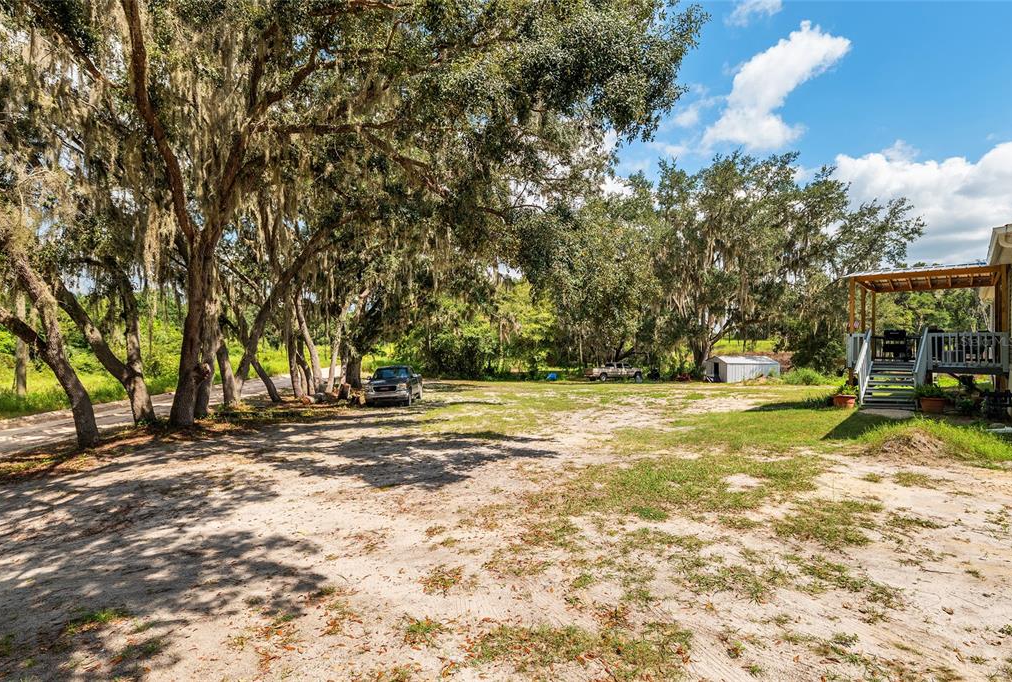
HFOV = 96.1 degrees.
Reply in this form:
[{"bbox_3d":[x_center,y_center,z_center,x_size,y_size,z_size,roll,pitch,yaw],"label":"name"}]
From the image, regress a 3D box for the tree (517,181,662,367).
[{"bbox_3d":[8.500,-6.100,46.500,13.800,20.000,13.300,0,0,0],"label":"tree"}]

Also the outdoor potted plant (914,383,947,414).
[{"bbox_3d":[11.299,1.529,12.100,0.600,0.800,0.600,0,0,43],"label":"outdoor potted plant"}]

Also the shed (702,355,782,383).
[{"bbox_3d":[21.400,2.480,41.600,4.550,2.240,4.500,0,0,0],"label":"shed"}]

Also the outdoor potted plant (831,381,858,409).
[{"bbox_3d":[9.628,1.546,12.900,0.570,0.700,0.570,0,0,43],"label":"outdoor potted plant"}]

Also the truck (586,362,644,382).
[{"bbox_3d":[10.850,3.070,45.500,5.600,1.840,1.930,0,0,-15],"label":"truck"}]

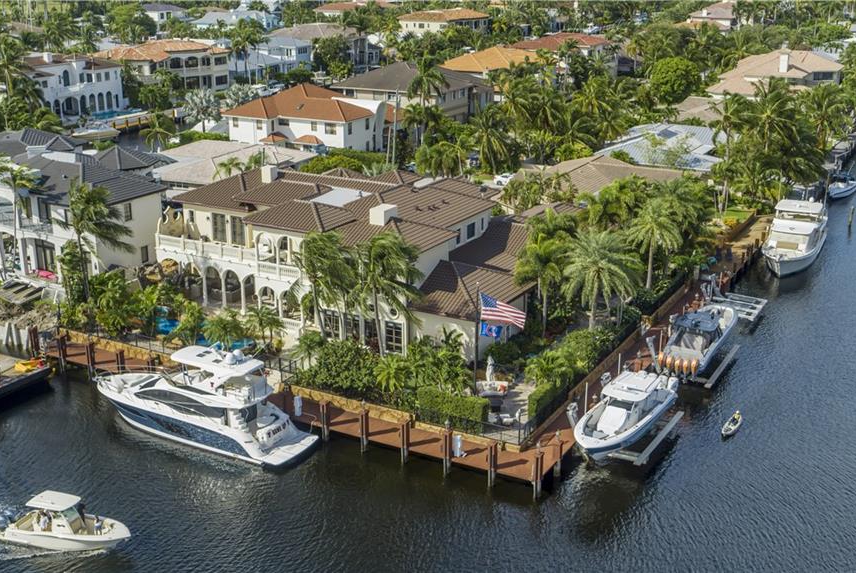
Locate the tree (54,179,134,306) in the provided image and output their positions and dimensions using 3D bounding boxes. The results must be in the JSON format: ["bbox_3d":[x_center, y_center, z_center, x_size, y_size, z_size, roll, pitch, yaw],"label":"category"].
[{"bbox_3d":[-28.780,-3.423,82.777,6.300,11.730,5.500,0,20,0],"label":"tree"}]

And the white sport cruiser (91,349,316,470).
[{"bbox_3d":[-15.970,6.740,65.670,17.000,7.000,4.800,10,22,27],"label":"white sport cruiser"}]

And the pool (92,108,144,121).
[{"bbox_3d":[-58.530,-31.660,183.650,4.500,1.400,11.000,10,22,29],"label":"pool"}]

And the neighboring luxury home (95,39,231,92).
[{"bbox_3d":[-58.230,-47.180,210.730,18.500,10.800,24.500,10,22,29],"label":"neighboring luxury home"}]

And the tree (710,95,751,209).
[{"bbox_3d":[34.550,-14.650,109.550,4.800,13.300,4.800,11,22,30],"label":"tree"}]

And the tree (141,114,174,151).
[{"bbox_3d":[-43.496,-23.916,156.055,5.200,6.000,5.200,0,18,0],"label":"tree"}]

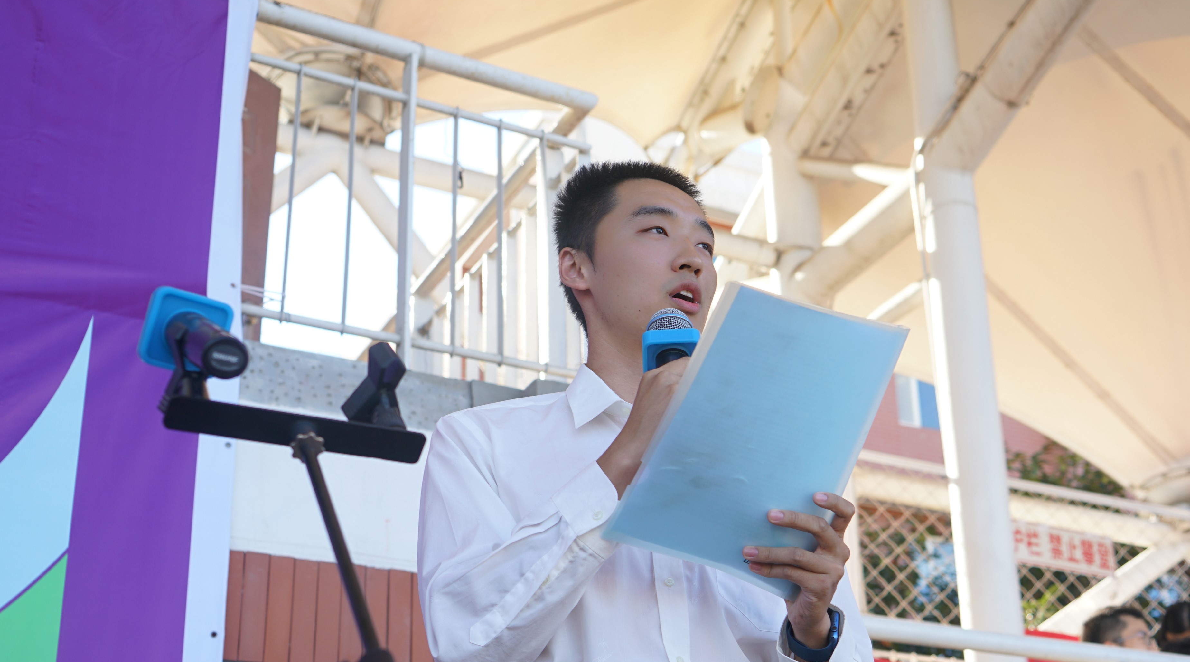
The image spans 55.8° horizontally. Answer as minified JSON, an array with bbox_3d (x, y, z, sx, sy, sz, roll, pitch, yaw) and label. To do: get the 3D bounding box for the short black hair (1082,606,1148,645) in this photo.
[{"bbox_3d":[1.611,0.936,3.500,0.200,0.175,0.170,-30,-31,35],"label":"short black hair"}]

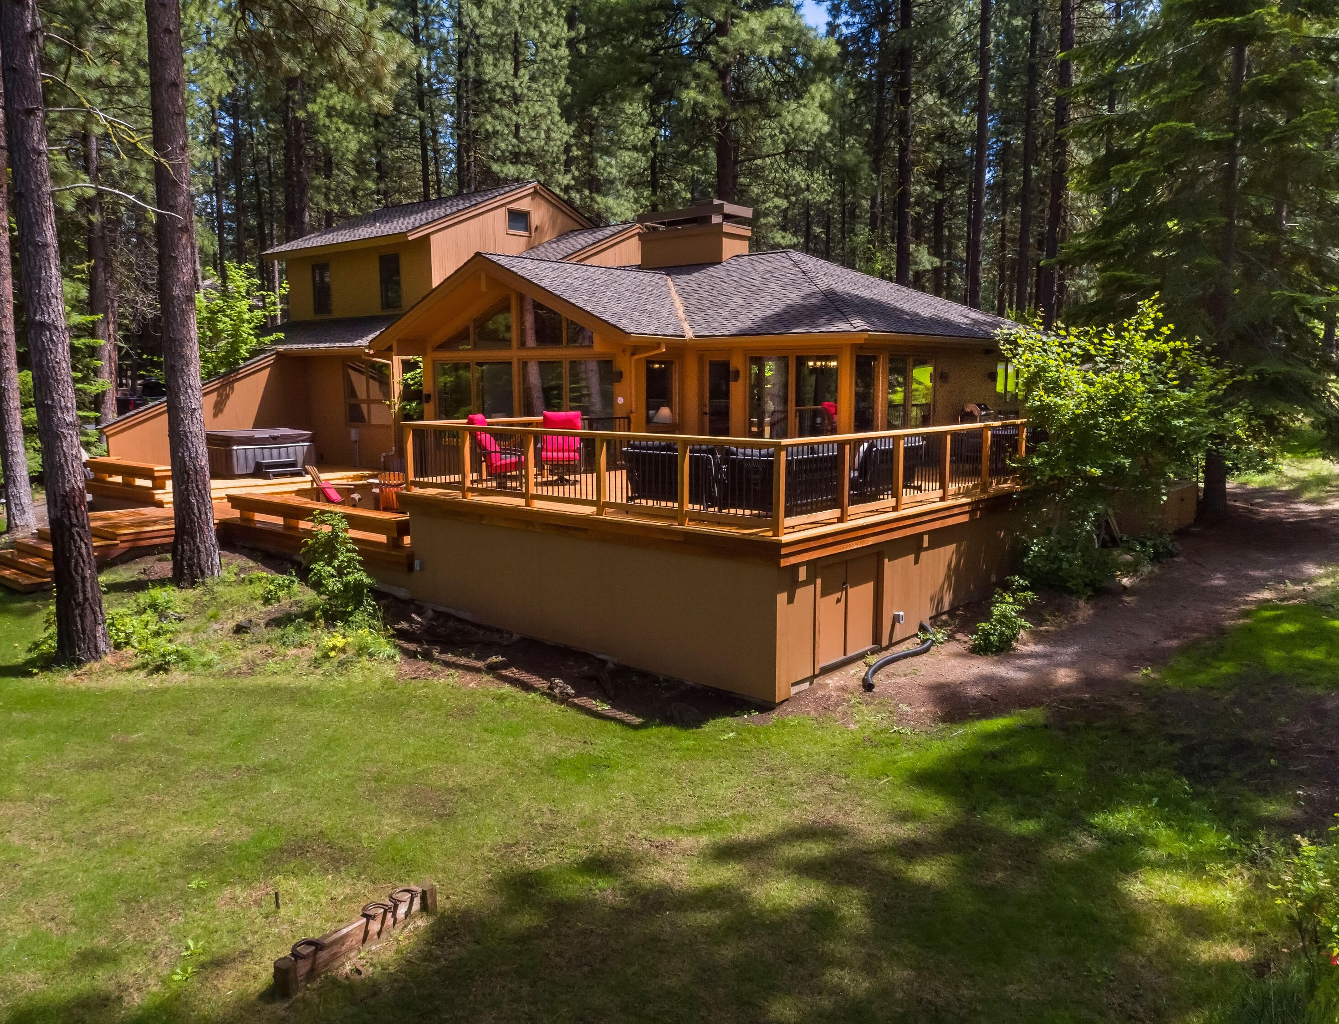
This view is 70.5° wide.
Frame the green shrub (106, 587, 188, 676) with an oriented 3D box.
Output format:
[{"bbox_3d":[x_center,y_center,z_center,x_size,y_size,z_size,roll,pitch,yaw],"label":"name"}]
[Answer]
[{"bbox_3d":[-6.453,1.427,11.667,0.950,0.720,0.900,-1,8,-9],"label":"green shrub"}]

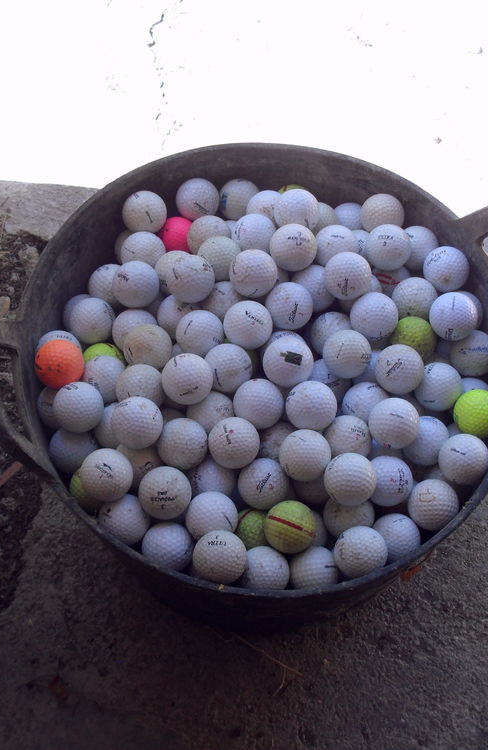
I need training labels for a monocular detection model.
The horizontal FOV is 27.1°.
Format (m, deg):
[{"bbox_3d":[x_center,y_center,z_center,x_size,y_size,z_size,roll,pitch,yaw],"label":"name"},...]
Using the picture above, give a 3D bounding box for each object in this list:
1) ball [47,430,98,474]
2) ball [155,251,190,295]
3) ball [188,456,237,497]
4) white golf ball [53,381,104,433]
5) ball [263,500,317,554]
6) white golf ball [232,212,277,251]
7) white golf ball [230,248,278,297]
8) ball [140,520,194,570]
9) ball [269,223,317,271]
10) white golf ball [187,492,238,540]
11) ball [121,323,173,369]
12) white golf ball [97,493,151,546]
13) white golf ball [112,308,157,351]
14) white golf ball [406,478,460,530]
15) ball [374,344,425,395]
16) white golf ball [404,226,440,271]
[{"bbox_3d":[-0.150,0.065,0.888,0.043,0.043,0.043,1,65,-3],"label":"ball"},{"bbox_3d":[-0.061,-0.093,0.934,0.043,0.043,0.043,0,59,0],"label":"ball"},{"bbox_3d":[-0.027,0.093,0.892,0.043,0.043,0.043,0,62,-1],"label":"ball"},{"bbox_3d":[-0.141,0.027,0.860,0.043,0.043,0.043,0,64,-4],"label":"white golf ball"},{"bbox_3d":[0.038,0.123,0.818,0.043,0.043,0.043,0,62,-1],"label":"ball"},{"bbox_3d":[0.010,-0.131,0.955,0.043,0.043,0.043,0,62,-1],"label":"white golf ball"},{"bbox_3d":[0.008,-0.090,0.899,0.043,0.043,0.043,0,59,0],"label":"white golf ball"},{"bbox_3d":[-0.066,0.150,0.876,0.043,0.043,0.043,2,64,-3],"label":"ball"},{"bbox_3d":[0.045,-0.116,0.919,0.043,0.043,0.043,0,59,0],"label":"ball"},{"bbox_3d":[-0.026,0.117,0.831,0.043,0.043,0.043,2,64,-4],"label":"white golf ball"},{"bbox_3d":[-0.085,-0.024,0.887,0.043,0.043,0.043,1,65,-3],"label":"ball"},{"bbox_3d":[-0.100,0.120,0.839,0.043,0.043,0.043,1,64,-2],"label":"white golf ball"},{"bbox_3d":[-0.101,-0.039,0.939,0.043,0.043,0.043,2,64,-3],"label":"white golf ball"},{"bbox_3d":[0.160,0.110,0.855,0.043,0.043,0.043,2,64,-3],"label":"white golf ball"},{"bbox_3d":[0.135,-0.005,0.878,0.043,0.043,0.043,1,64,-2],"label":"ball"},{"bbox_3d":[0.167,-0.122,0.977,0.043,0.043,0.043,0,62,-1],"label":"white golf ball"}]

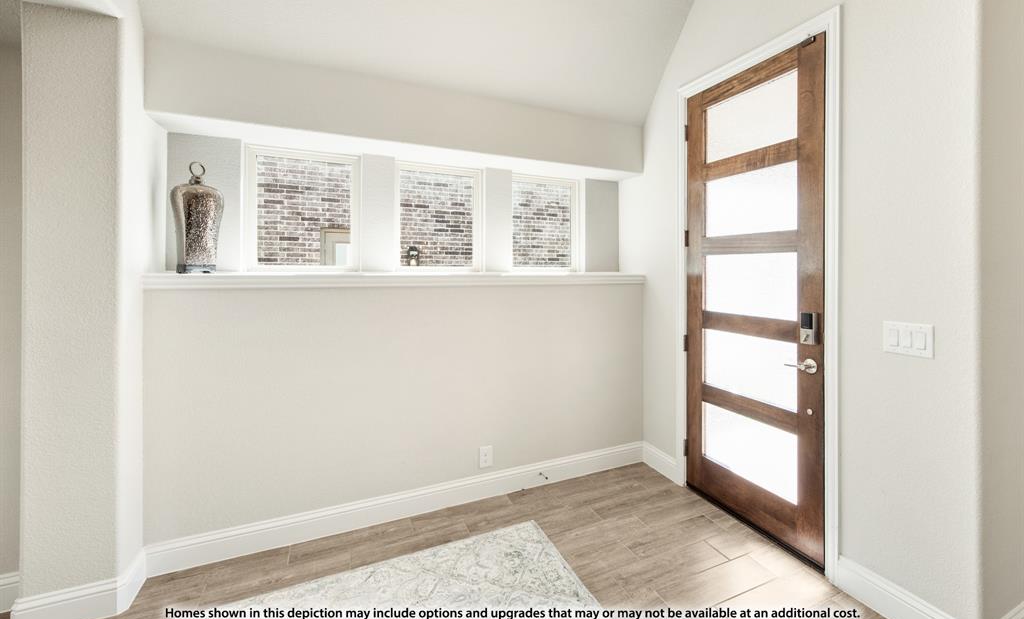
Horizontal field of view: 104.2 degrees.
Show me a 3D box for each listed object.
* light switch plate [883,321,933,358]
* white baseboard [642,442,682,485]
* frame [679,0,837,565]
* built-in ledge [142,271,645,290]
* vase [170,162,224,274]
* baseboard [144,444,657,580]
[{"bbox_3d":[1.560,0.119,1.569,0.012,0.122,0.152,-1,4,-24],"label":"light switch plate"},{"bbox_3d":[1.022,1.074,2.793,0.018,0.148,0.350,-2,5,-23],"label":"white baseboard"},{"bbox_3d":[1.307,-0.108,2.236,0.120,2.576,0.917,-1,2,-24],"label":"frame"},{"bbox_3d":[-0.398,-0.186,2.484,2.870,0.080,0.282,-2,4,-24],"label":"built-in ledge"},{"bbox_3d":[-1.544,-0.449,1.956,0.165,0.534,0.185,2,3,42],"label":"vase"},{"bbox_3d":[-0.350,1.111,2.374,2.867,0.148,0.018,-2,5,-24],"label":"baseboard"}]

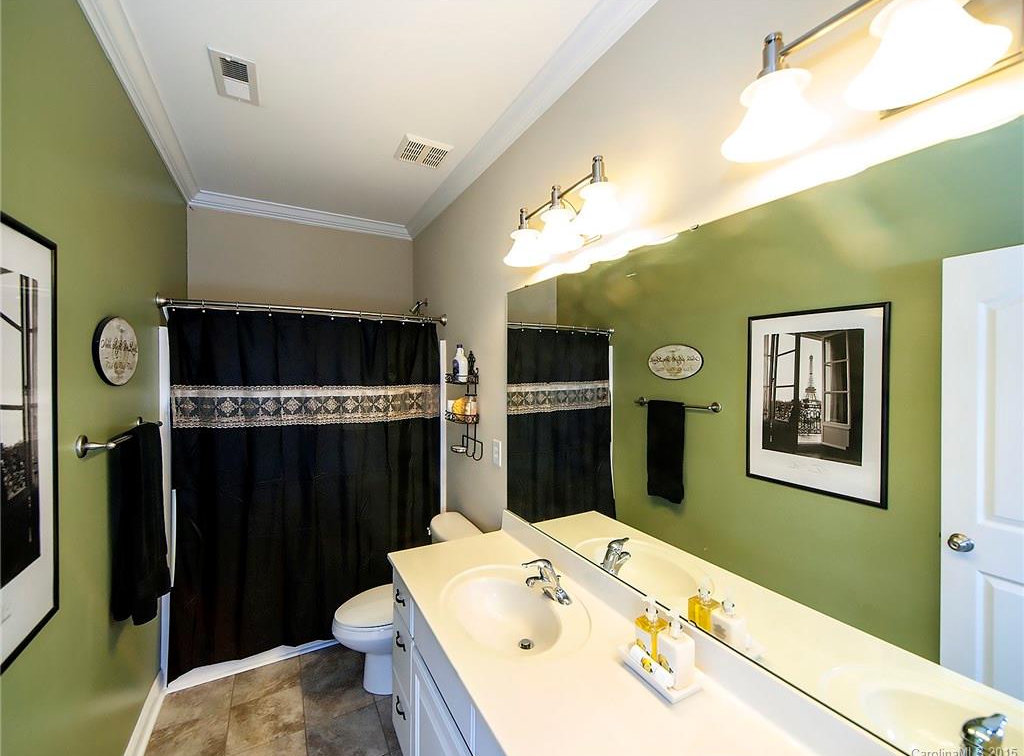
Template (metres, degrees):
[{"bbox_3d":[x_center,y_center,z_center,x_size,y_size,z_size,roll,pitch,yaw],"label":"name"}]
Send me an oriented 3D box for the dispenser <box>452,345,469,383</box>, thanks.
[{"bbox_3d":[-0.290,-0.086,2.307,0.060,0.210,0.080,0,1,-30],"label":"dispenser"}]

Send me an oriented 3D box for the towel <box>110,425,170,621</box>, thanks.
[{"bbox_3d":[-1.360,0.521,1.517,0.110,0.690,0.330,0,1,-30],"label":"towel"}]

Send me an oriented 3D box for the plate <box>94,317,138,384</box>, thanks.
[{"bbox_3d":[-1.389,-0.092,1.466,0.025,0.244,0.435,0,1,-30],"label":"plate"}]

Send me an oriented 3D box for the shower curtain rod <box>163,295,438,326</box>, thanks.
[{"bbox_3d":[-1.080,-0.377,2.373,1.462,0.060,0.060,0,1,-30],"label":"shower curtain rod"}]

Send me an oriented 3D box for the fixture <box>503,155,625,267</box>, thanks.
[{"bbox_3d":[0.171,-0.567,1.447,0.200,0.210,0.600,0,1,-30],"label":"fixture"}]

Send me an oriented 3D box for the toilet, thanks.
[{"bbox_3d":[-0.534,1.190,2.155,0.720,0.750,0.440,0,1,-30],"label":"toilet"}]

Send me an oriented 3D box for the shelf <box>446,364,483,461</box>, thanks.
[{"bbox_3d":[-0.273,0.173,2.297,0.140,0.550,0.260,0,1,-30],"label":"shelf"}]

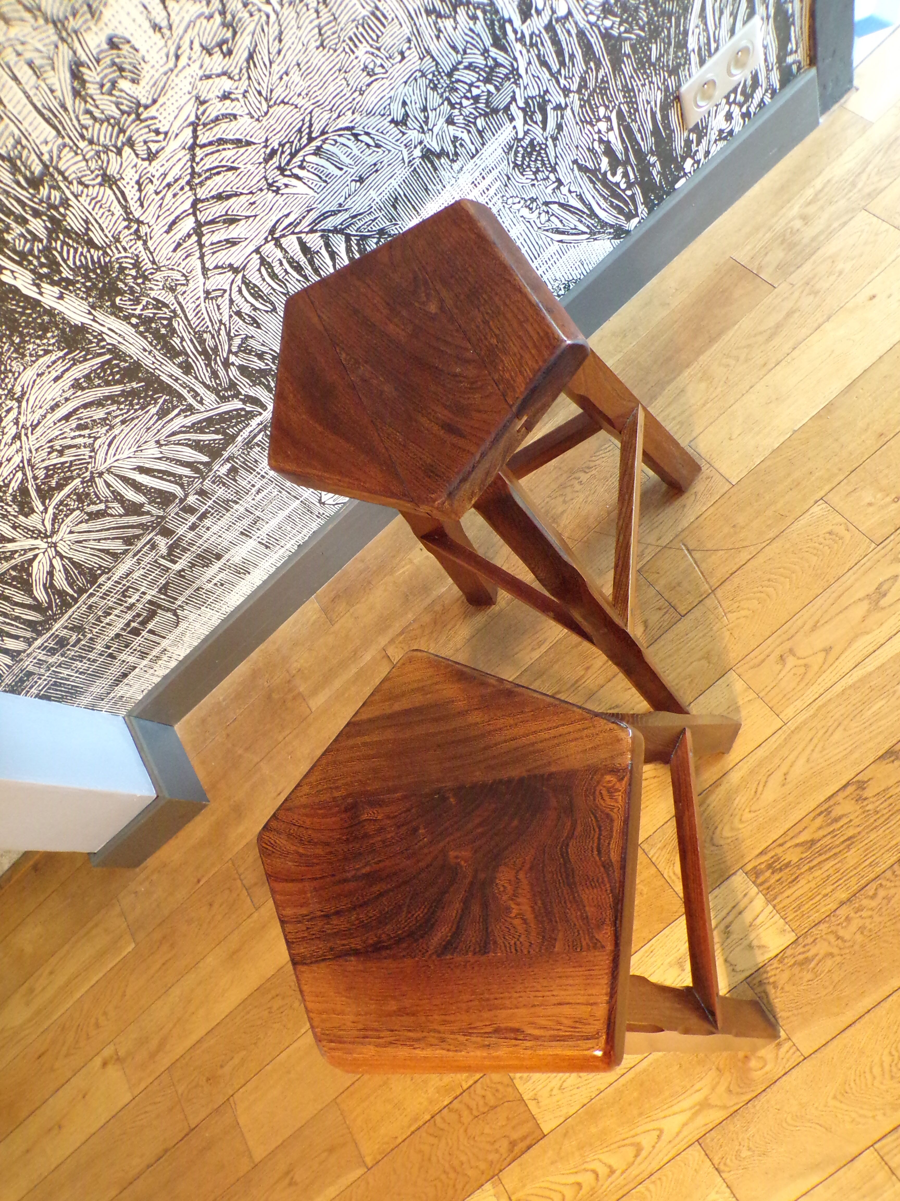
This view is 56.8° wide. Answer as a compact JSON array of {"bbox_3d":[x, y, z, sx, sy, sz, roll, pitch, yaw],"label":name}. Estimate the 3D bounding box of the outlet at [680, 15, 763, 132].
[{"bbox_3d":[0.439,-0.857,1.354,0.154,0.078,0.012,-42,60,8],"label":"outlet"}]

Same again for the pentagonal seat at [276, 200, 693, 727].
[{"bbox_3d":[0.130,-0.080,1.105,0.480,0.780,0.420,-28,63,16],"label":"pentagonal seat"}]

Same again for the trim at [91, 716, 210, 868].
[{"bbox_3d":[-0.650,0.396,1.715,0.218,0.122,0.206,-42,60,8],"label":"trim"}]

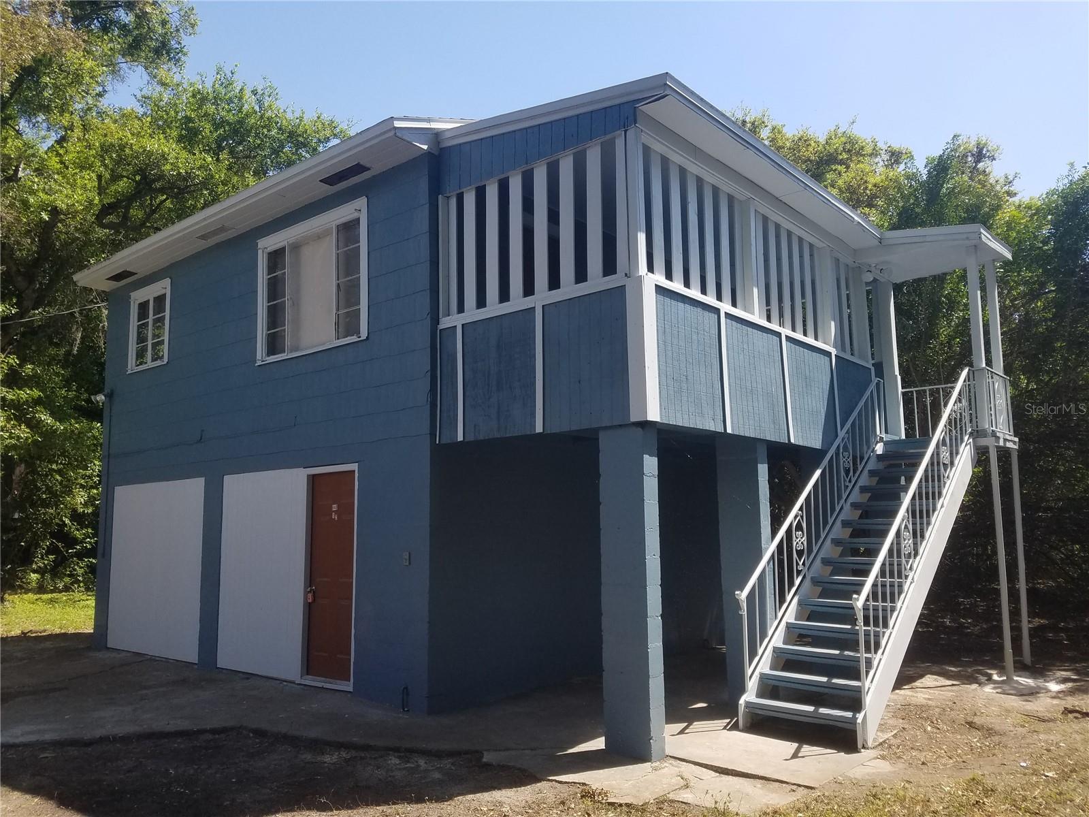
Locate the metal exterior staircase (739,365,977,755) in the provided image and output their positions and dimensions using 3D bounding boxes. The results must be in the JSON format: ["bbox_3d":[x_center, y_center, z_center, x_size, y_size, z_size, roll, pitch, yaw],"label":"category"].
[{"bbox_3d":[3.176,1.027,7.842,1.013,3.327,4.091,-7,-10,40],"label":"metal exterior staircase"}]

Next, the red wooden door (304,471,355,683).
[{"bbox_3d":[-2.127,1.684,8.282,0.824,2.051,0.065,-7,-10,40],"label":"red wooden door"}]

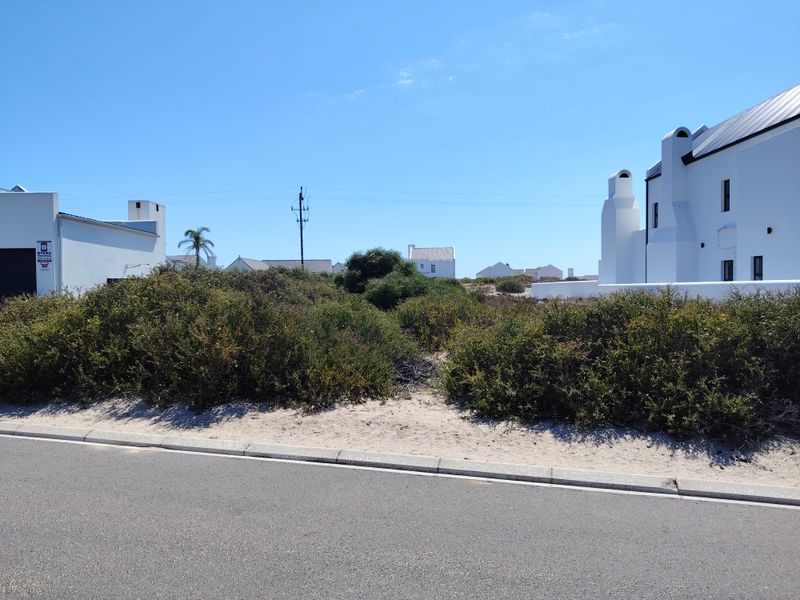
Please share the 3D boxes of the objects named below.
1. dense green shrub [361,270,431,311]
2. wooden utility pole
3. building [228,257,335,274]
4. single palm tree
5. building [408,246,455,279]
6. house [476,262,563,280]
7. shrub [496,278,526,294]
[{"bbox_3d":[-0.113,-0.428,25.000,3.100,1.800,2.800,0,1,0],"label":"dense green shrub"},{"bbox_3d":[-10.096,-5.855,56.000,1.600,11.200,0.800,0,1,0],"label":"wooden utility pole"},{"bbox_3d":[-19.275,-3.887,88.000,16.500,5.800,9.500,0,1,-1],"label":"building"},{"bbox_3d":[-22.746,-4.191,62.000,4.000,8.000,4.000,0,1,0],"label":"single palm tree"},{"bbox_3d":[4.571,-5.442,80.500,6.600,5.100,5.200,0,1,-6],"label":"building"},{"bbox_3d":[26.714,-6.259,124.000,18.600,4.400,9.500,0,1,-3],"label":"house"},{"bbox_3d":[9.648,-1.168,48.000,2.600,1.400,2.400,0,1,0],"label":"shrub"}]

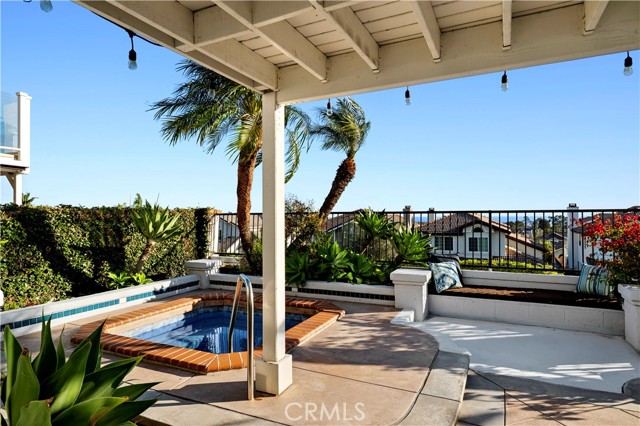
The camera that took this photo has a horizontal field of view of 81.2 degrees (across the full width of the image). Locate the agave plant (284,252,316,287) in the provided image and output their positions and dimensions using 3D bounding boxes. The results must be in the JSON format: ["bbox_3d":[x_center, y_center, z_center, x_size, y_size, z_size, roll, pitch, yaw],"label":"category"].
[{"bbox_3d":[-0.375,1.010,6.750,0.630,0.680,0.600,0,0,0],"label":"agave plant"}]

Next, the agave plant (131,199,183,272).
[{"bbox_3d":[-3.000,0.430,6.900,0.920,1.360,0.850,0,0,-23],"label":"agave plant"}]

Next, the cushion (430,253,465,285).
[{"bbox_3d":[2.132,0.977,6.253,0.500,0.520,0.160,0,-19,-16],"label":"cushion"}]

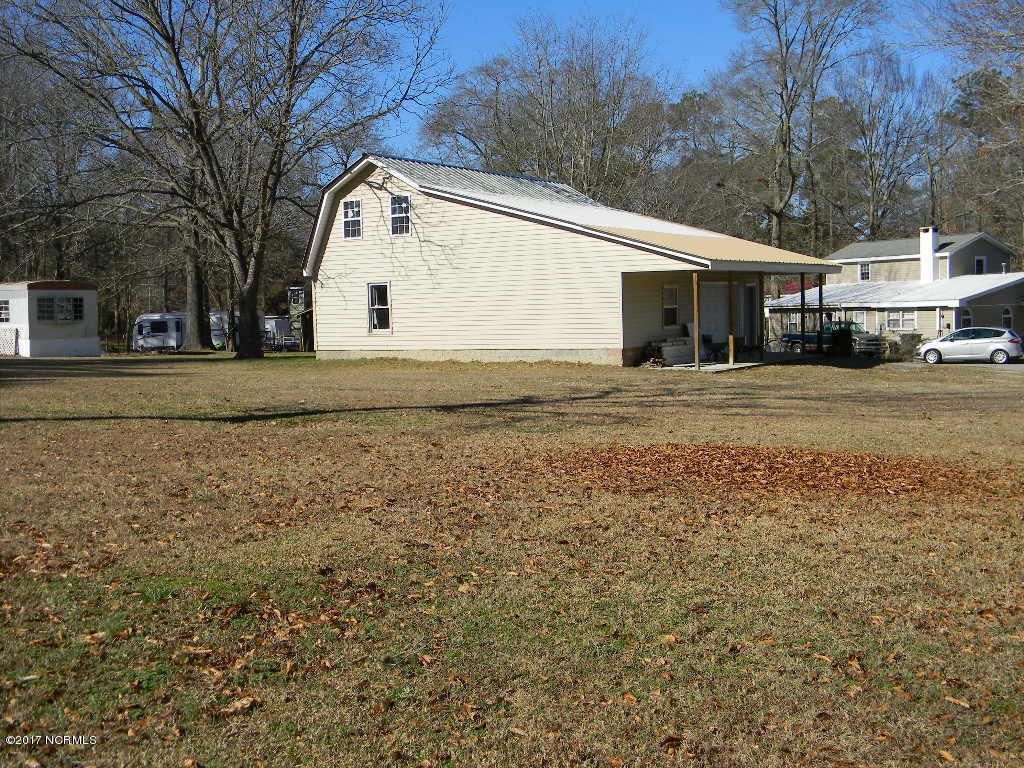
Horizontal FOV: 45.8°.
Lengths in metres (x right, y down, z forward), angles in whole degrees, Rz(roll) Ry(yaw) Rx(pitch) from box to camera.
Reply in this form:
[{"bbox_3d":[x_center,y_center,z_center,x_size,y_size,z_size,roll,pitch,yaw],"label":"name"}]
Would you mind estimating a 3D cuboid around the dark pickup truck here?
[{"bbox_3d":[17.018,-2.420,64.500,5.400,1.800,1.950,1,5,32],"label":"dark pickup truck"}]

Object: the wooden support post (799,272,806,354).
[{"bbox_3d":[8.817,-2.151,36.864,0.120,2.450,0.120,1,5,29],"label":"wooden support post"}]

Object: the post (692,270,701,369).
[{"bbox_3d":[4.459,-1.510,29.217,0.120,2.360,0.120,1,5,29],"label":"post"}]

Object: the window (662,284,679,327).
[{"bbox_3d":[4.324,-2.096,33.020,0.100,1.200,1.000,1,5,29],"label":"window"}]

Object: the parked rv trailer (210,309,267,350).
[{"bbox_3d":[-18.943,-3.740,84.000,4.200,2.850,2.450,-3,4,-25],"label":"parked rv trailer"}]

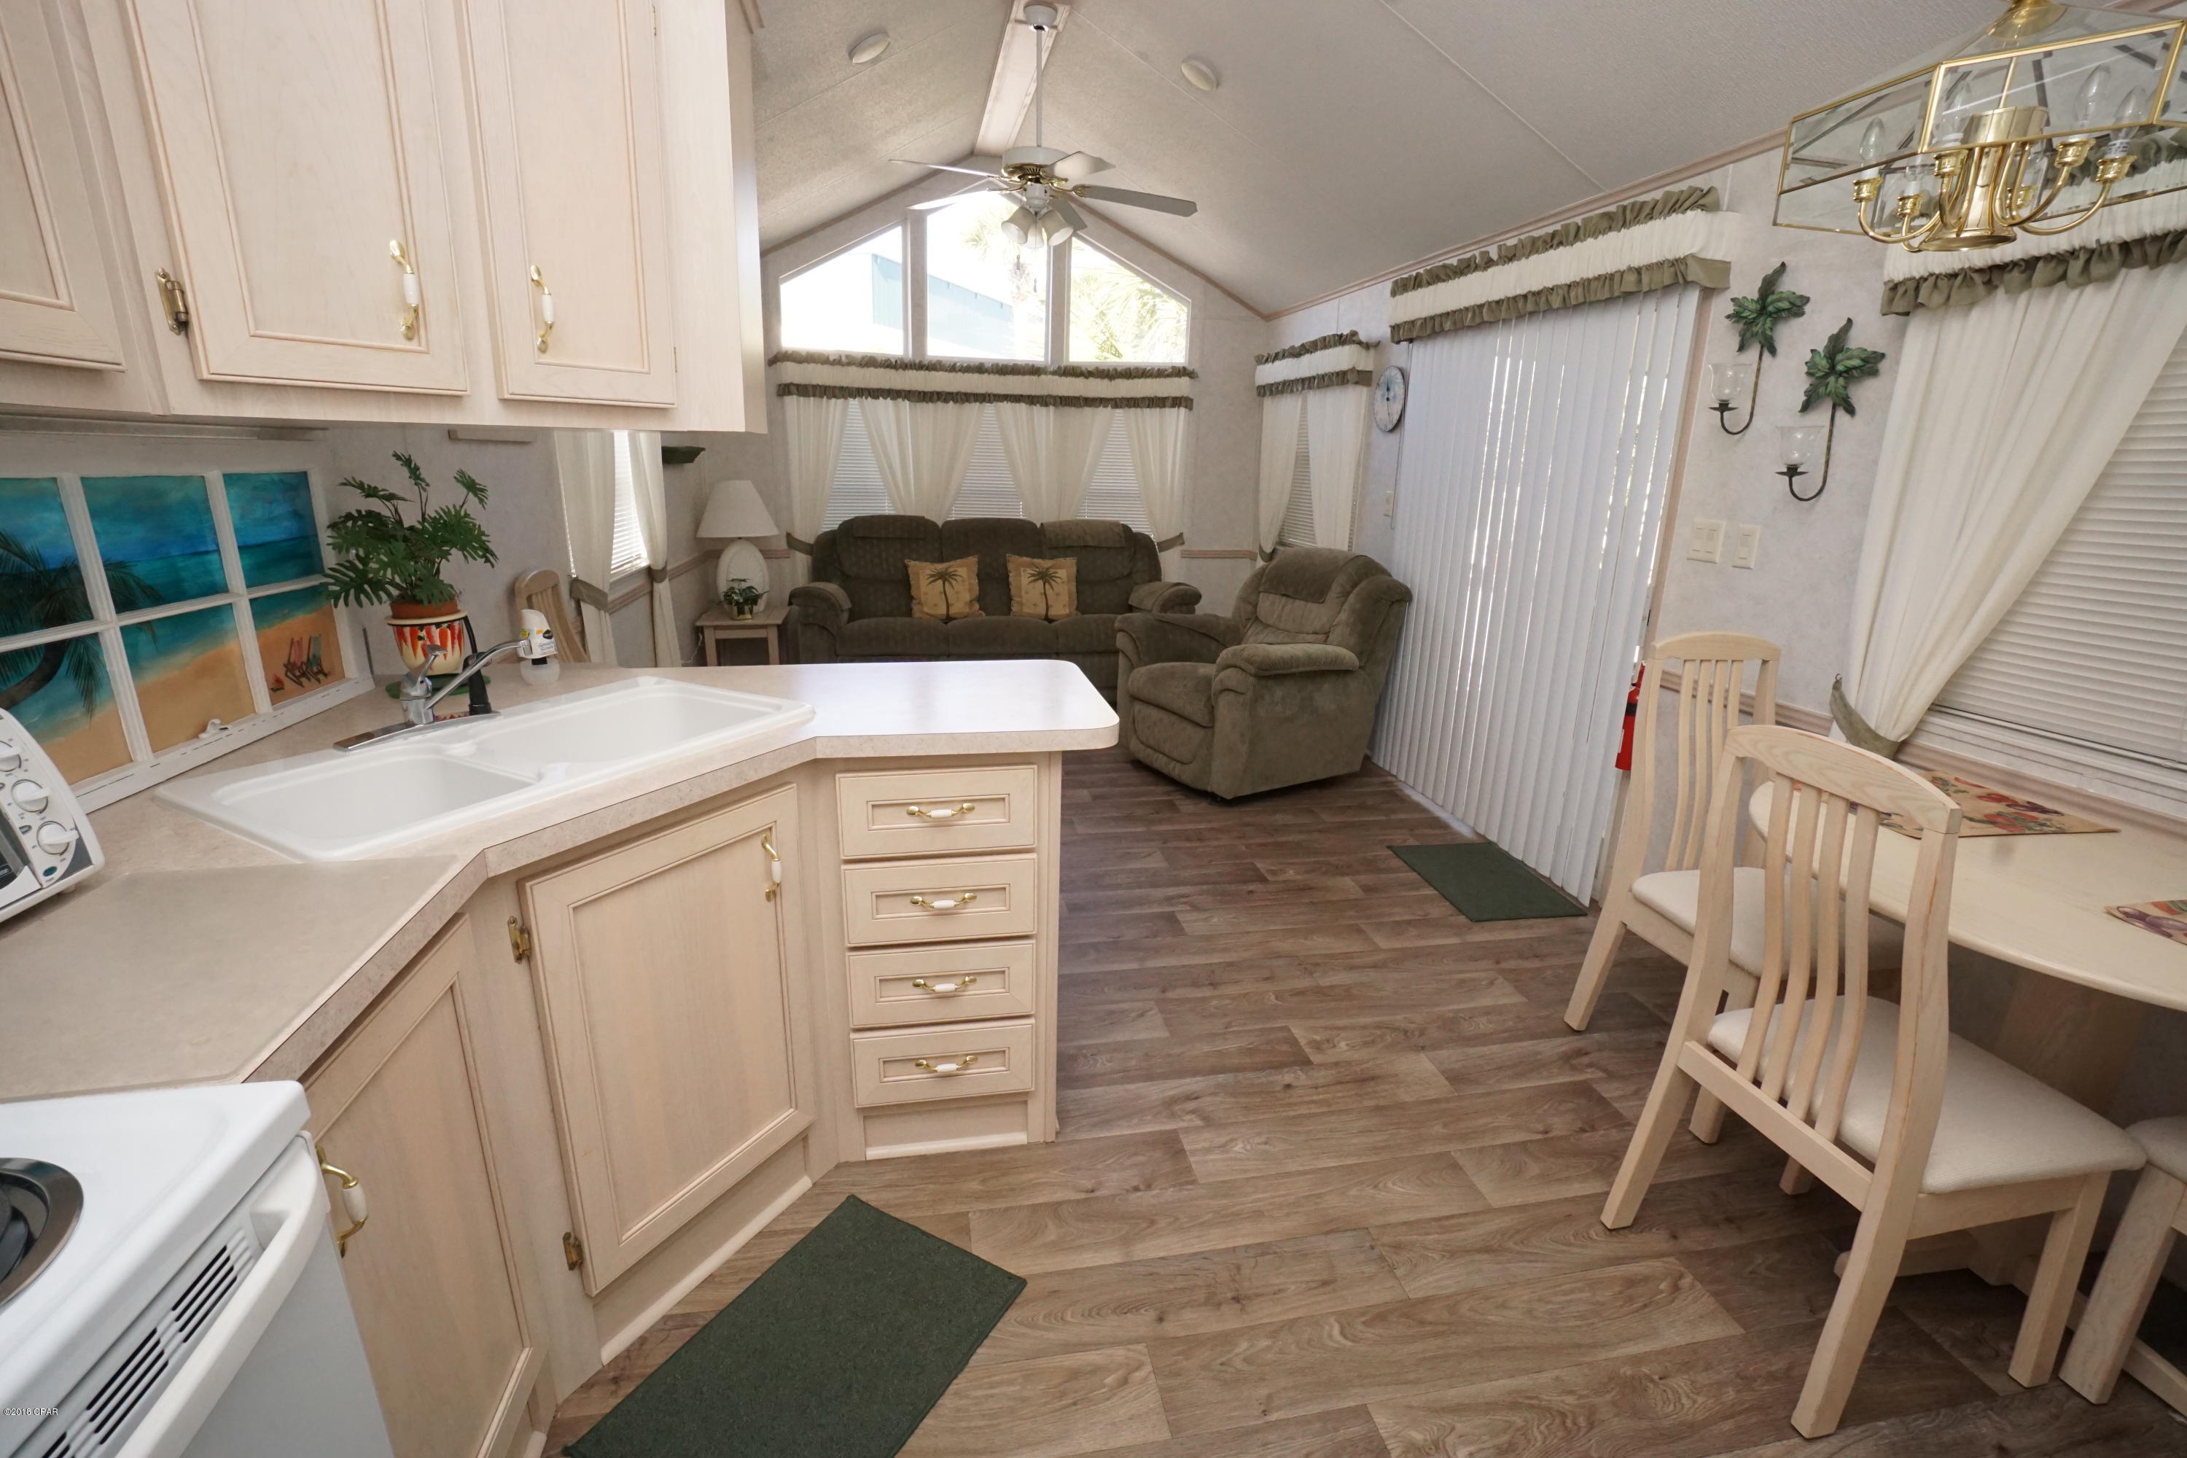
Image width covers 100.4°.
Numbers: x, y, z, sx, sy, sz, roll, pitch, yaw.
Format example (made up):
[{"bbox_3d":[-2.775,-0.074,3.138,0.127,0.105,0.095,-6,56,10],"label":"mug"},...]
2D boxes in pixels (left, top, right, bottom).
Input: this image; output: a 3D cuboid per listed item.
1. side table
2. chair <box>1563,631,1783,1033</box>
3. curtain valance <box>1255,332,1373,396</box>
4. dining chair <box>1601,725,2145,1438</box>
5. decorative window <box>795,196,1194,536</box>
[{"bbox_3d":[-1.825,-0.351,4.861,0.390,0.520,0.550,-1,17,-11],"label":"side table"},{"bbox_3d":[1.517,0.330,2.086,0.450,1.040,0.530,-1,17,-9],"label":"chair"},{"bbox_3d":[1.172,-1.968,4.981,0.120,0.235,1.310,-2,17,-11],"label":"curtain valance"},{"bbox_3d":[1.268,0.510,1.473,0.530,1.040,0.450,-2,17,-13],"label":"dining chair"},{"bbox_3d":[-0.568,-2.077,5.370,2.350,1.840,0.120,-2,17,-11],"label":"decorative window"}]

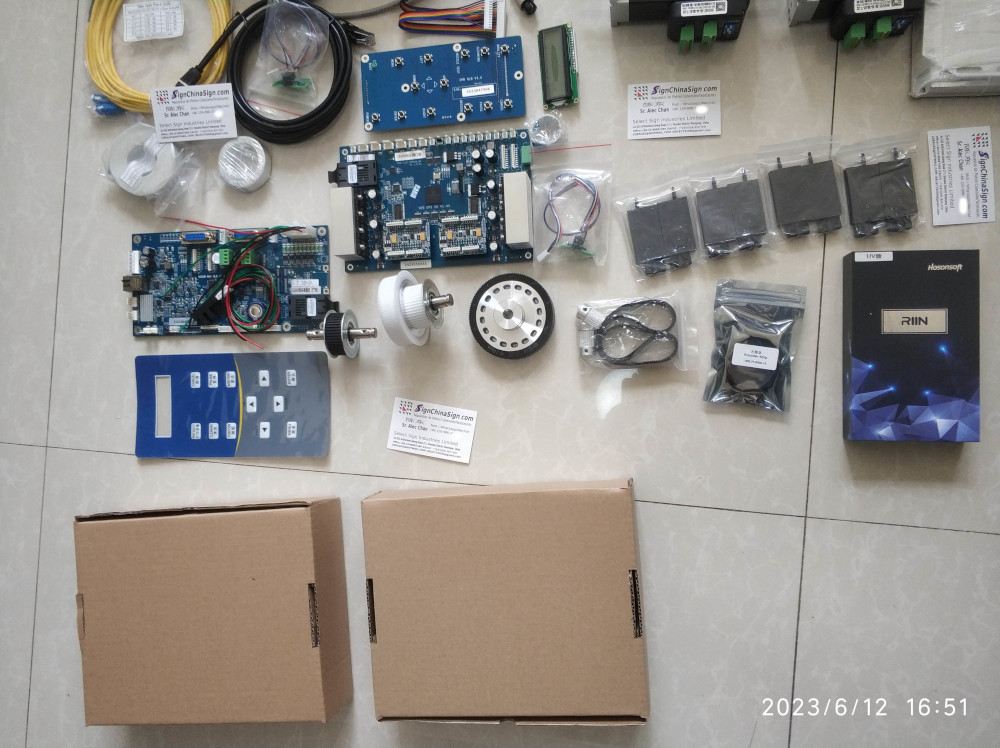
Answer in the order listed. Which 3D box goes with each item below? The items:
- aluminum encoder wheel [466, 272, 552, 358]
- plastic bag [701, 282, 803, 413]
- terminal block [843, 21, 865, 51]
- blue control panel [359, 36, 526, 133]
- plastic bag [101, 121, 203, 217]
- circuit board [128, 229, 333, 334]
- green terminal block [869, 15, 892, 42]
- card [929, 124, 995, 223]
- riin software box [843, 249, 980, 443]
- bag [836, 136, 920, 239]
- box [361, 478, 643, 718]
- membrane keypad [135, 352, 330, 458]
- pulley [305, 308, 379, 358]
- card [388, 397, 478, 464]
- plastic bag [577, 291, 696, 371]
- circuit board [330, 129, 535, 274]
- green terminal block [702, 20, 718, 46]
[{"bbox_3d":[0.011,-0.057,0.767,0.081,0.032,0.081,0,89,9],"label":"aluminum encoder wheel"},{"bbox_3d":[0.243,-0.028,0.744,0.086,0.019,0.120,7,90,9],"label":"plastic bag"},{"bbox_3d":[0.326,-0.311,0.717,0.011,0.025,0.014,-2,89,9],"label":"terminal block"},{"bbox_3d":[-0.059,-0.294,0.792,0.167,0.014,0.081,-3,89,9],"label":"blue control panel"},{"bbox_3d":[-0.382,-0.224,0.843,0.094,0.019,0.086,45,96,7],"label":"plastic bag"},{"bbox_3d":[-0.295,-0.098,0.831,0.236,0.022,0.112,-1,89,9],"label":"circuit board"},{"bbox_3d":[0.345,-0.312,0.705,0.012,0.018,0.014,-2,89,9],"label":"green terminal block"},{"bbox_3d":[0.430,-0.184,0.727,0.054,0.001,0.090,-3,89,9],"label":"card"},{"bbox_3d":[0.377,-0.025,0.716,0.107,0.029,0.172,0,89,9],"label":"riin software box"},{"bbox_3d":[0.352,-0.173,0.725,0.065,0.014,0.084,-7,88,9],"label":"bag"},{"bbox_3d":[0.006,0.214,0.747,0.251,0.070,0.203,-4,89,9],"label":"box"},{"bbox_3d":[-0.288,0.034,0.832,0.221,0.006,0.110,-1,89,9],"label":"membrane keypad"},{"bbox_3d":[-0.162,-0.042,0.794,0.075,0.050,0.050,-1,89,9],"label":"pulley"},{"bbox_3d":[-0.070,0.058,0.797,0.089,0.001,0.053,9,91,9],"label":"card"},{"bbox_3d":[0.134,-0.039,0.764,0.115,0.014,0.075,-3,89,9],"label":"plastic bag"},{"bbox_3d":[-0.073,-0.175,0.787,0.208,0.034,0.132,-3,89,9],"label":"circuit board"},{"bbox_3d":[0.195,-0.317,0.726,0.013,0.018,0.016,2,90,9],"label":"green terminal block"}]

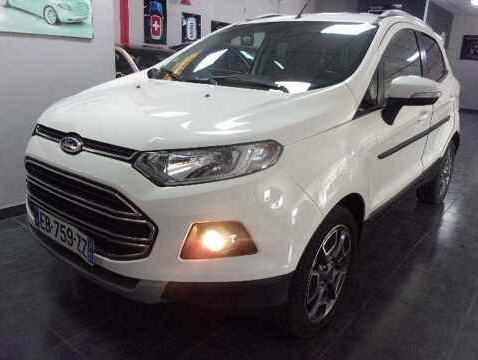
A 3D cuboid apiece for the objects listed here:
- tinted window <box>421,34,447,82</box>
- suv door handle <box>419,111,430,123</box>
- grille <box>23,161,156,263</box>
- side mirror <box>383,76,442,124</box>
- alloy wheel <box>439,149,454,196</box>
[{"bbox_3d":[1.554,-0.946,3.083,0.080,0.370,0.850,-6,8,40],"label":"tinted window"},{"bbox_3d":[1.252,-0.427,2.626,0.060,0.060,0.220,15,21,36],"label":"suv door handle"},{"bbox_3d":[-0.719,0.076,1.666,1.000,0.360,0.140,15,16,36],"label":"grille"},{"bbox_3d":[0.945,-0.423,2.097,0.240,0.235,0.200,15,21,36],"label":"side mirror"},{"bbox_3d":[1.933,-0.080,3.778,0.170,0.465,0.465,15,21,36],"label":"alloy wheel"}]

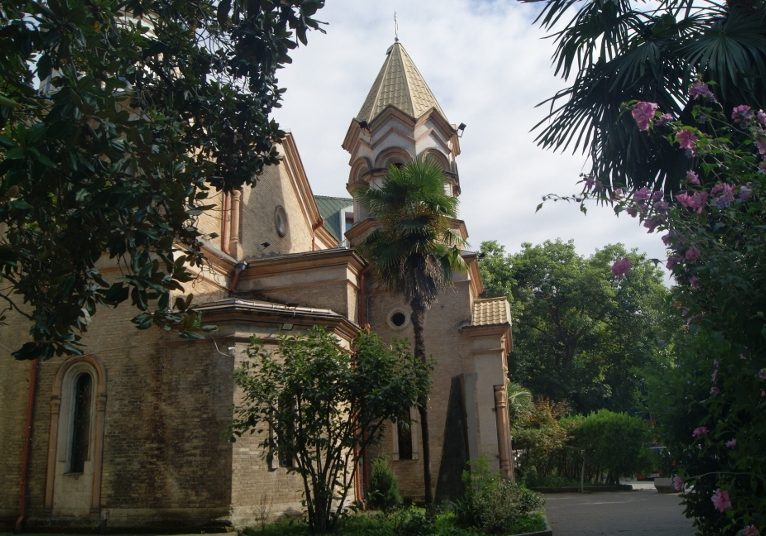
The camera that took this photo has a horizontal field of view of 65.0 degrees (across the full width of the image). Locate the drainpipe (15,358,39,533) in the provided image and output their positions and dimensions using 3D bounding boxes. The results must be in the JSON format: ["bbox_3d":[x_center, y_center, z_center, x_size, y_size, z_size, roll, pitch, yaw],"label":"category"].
[{"bbox_3d":[-8.155,3.796,13.812,0.137,4.203,0.196,-6,-15,11],"label":"drainpipe"}]

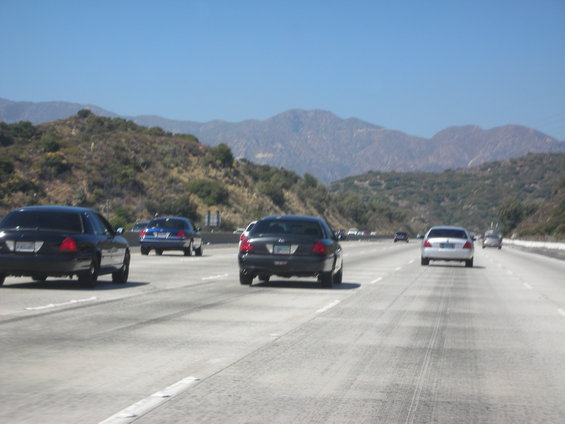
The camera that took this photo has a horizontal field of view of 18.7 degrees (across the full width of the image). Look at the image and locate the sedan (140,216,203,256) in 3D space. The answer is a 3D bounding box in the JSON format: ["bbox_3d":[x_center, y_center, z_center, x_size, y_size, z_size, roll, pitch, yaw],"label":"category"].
[{"bbox_3d":[-4.235,0.945,66.400,1.930,1.470,5.250,2,-1,5],"label":"sedan"}]

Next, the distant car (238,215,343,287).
[{"bbox_3d":[0.250,0.810,36.650,1.930,1.460,5.250,2,-1,6],"label":"distant car"}]

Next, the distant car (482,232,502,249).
[{"bbox_3d":[19.700,2.700,161.000,1.820,1.500,4.650,2,-1,7],"label":"distant car"}]

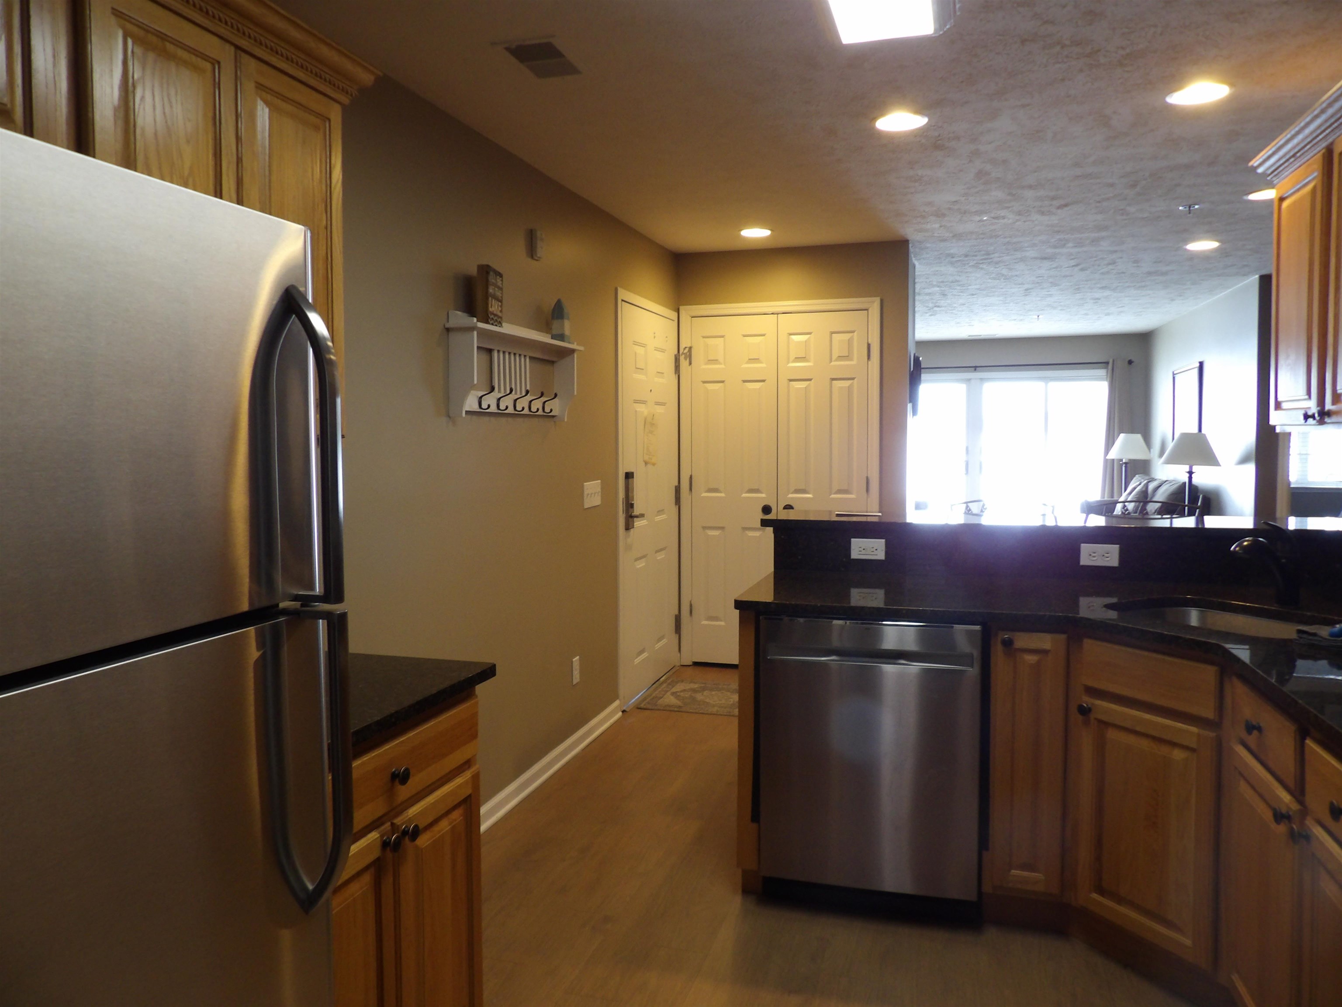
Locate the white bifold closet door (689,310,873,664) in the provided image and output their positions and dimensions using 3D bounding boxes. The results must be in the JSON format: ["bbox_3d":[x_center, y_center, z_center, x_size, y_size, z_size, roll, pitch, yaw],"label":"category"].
[{"bbox_3d":[0.612,-0.058,5.359,1.020,2.035,0.045,1,5,17],"label":"white bifold closet door"}]

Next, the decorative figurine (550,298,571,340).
[{"bbox_3d":[-0.442,-0.725,3.719,0.056,0.182,0.057,1,5,17],"label":"decorative figurine"}]

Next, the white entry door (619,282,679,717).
[{"bbox_3d":[-0.112,-0.017,5.074,0.050,2.040,0.930,1,5,17],"label":"white entry door"}]

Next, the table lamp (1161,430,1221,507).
[{"bbox_3d":[3.654,-0.127,6.566,0.440,0.740,0.440,1,5,17],"label":"table lamp"}]

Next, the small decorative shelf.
[{"bbox_3d":[-0.540,-0.481,3.418,0.120,0.343,0.900,1,5,17],"label":"small decorative shelf"}]

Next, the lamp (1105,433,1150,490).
[{"bbox_3d":[4.380,-0.295,8.930,0.430,0.740,0.430,1,5,17],"label":"lamp"}]

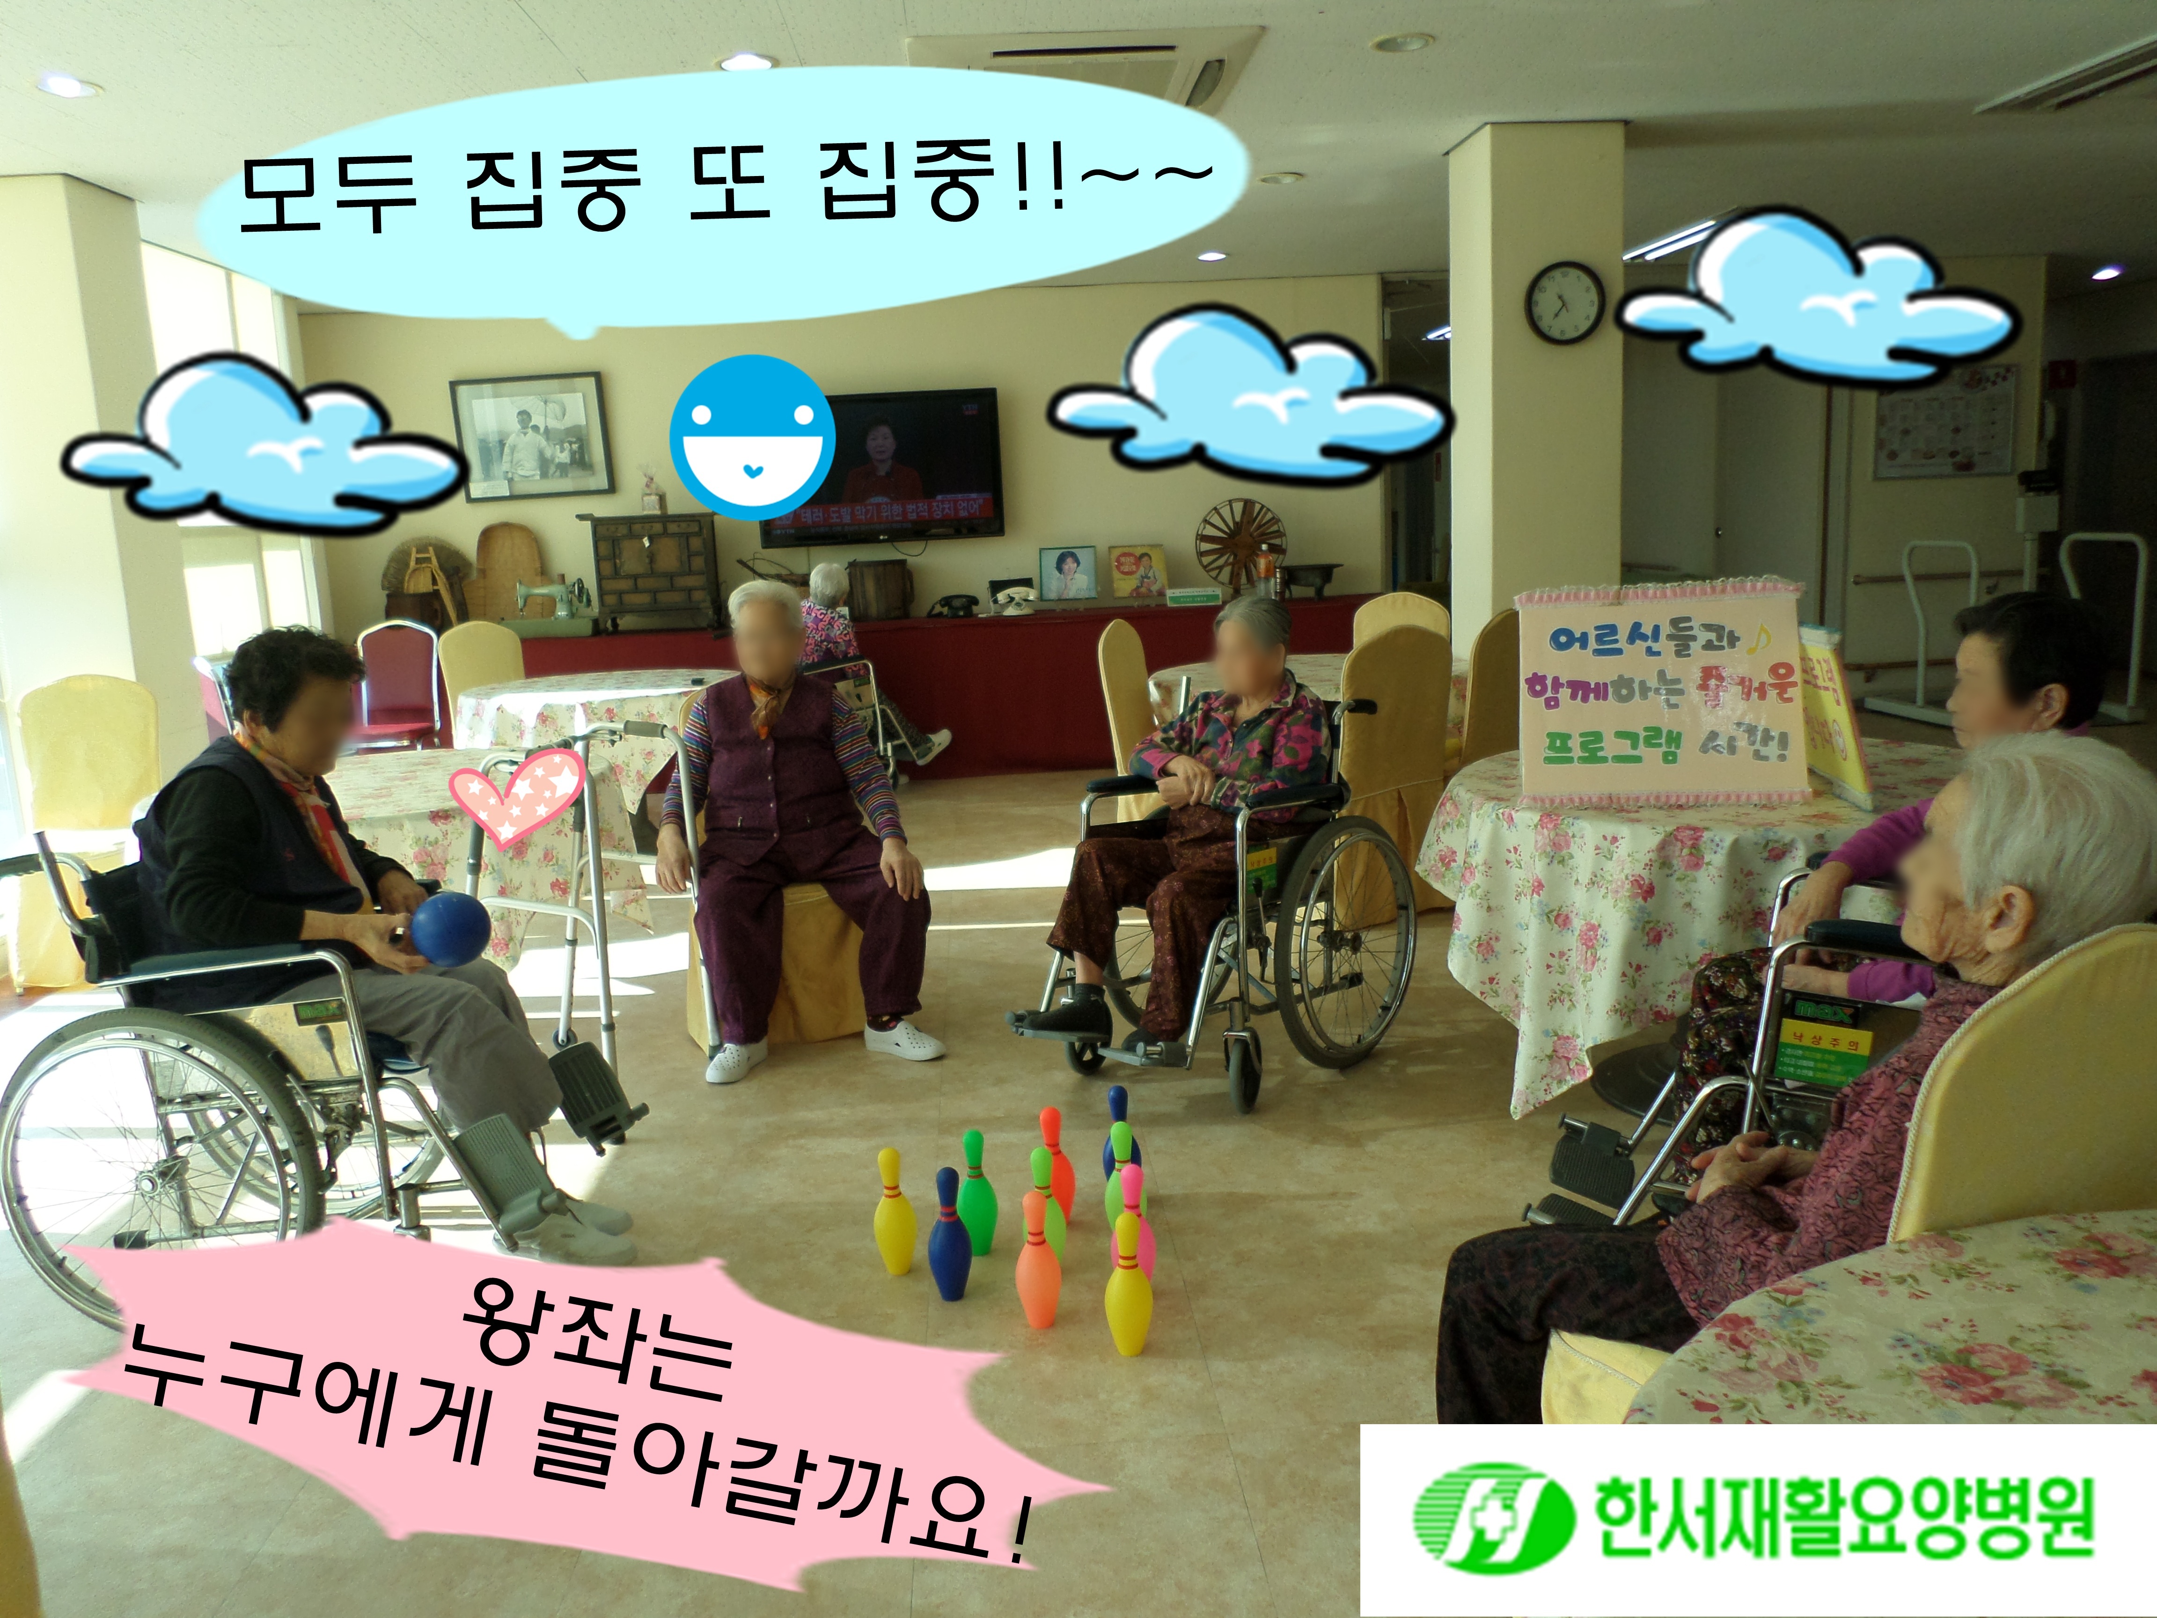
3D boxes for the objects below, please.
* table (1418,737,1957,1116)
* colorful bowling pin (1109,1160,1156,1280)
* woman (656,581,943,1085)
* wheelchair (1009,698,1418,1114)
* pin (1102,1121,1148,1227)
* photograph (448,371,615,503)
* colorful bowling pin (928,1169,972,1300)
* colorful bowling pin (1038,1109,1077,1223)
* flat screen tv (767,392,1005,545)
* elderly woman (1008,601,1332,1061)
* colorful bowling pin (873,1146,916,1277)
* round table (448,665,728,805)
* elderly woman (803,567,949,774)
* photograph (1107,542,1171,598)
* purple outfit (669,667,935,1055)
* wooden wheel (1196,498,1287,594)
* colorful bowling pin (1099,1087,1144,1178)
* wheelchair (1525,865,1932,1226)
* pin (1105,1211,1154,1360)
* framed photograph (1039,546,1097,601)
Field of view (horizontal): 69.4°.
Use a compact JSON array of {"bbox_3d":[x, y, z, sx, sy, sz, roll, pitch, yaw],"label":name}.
[{"bbox_3d":[1.422,0.231,3.339,1.320,0.630,1.320,-3,10,-4],"label":"table"},{"bbox_3d":[0.093,0.712,2.626,0.076,0.235,0.076,-2,9,1],"label":"colorful bowling pin"},{"bbox_3d":[-0.710,0.009,4.055,0.640,1.190,0.800,-4,10,-7],"label":"woman"},{"bbox_3d":[0.326,0.182,3.724,0.620,0.900,1.010,5,12,41],"label":"wheelchair"},{"bbox_3d":[0.083,0.672,2.792,0.076,0.232,0.076,-3,10,0],"label":"pin"},{"bbox_3d":[-3.096,-2.108,8.874,0.840,0.670,0.030,-4,12,-2],"label":"photograph"},{"bbox_3d":[-0.212,0.715,2.632,0.074,0.237,0.074,-3,10,0],"label":"colorful bowling pin"},{"bbox_3d":[-0.044,0.663,2.879,0.076,0.232,0.076,-3,10,0],"label":"colorful bowling pin"},{"bbox_3d":[-1.141,-1.945,8.926,1.395,0.826,0.080,-3,11,-2],"label":"flat screen tv"},{"bbox_3d":[0.215,0.022,3.534,0.516,0.997,0.826,5,13,38],"label":"elderly woman"},{"bbox_3d":[-0.323,0.703,2.729,0.074,0.237,0.074,-3,10,0],"label":"colorful bowling pin"},{"bbox_3d":[-2.102,-0.197,7.063,1.300,0.735,1.300,-3,10,-2],"label":"round table"},{"bbox_3d":[-1.215,-0.720,8.657,0.920,1.200,0.500,-10,12,-37],"label":"elderly woman"},{"bbox_3d":[0.341,-1.333,8.750,0.312,0.302,0.025,-3,-4,-4],"label":"photograph"},{"bbox_3d":[-0.737,0.125,4.040,0.650,0.910,0.620,-4,9,-10],"label":"purple outfit"},{"bbox_3d":[0.963,-1.546,9.192,0.535,0.560,0.150,-3,9,-4],"label":"wooden wheel"},{"bbox_3d":[0.082,0.640,2.987,0.074,0.237,0.074,-3,10,0],"label":"colorful bowling pin"},{"bbox_3d":[1.228,0.368,2.392,1.020,0.870,0.620,3,11,28],"label":"wheelchair"},{"bbox_3d":[0.080,0.738,2.417,0.076,0.232,0.076,-3,10,0],"label":"pin"},{"bbox_3d":[-0.052,-1.313,8.720,0.318,0.305,0.025,-3,-4,-4],"label":"framed photograph"}]

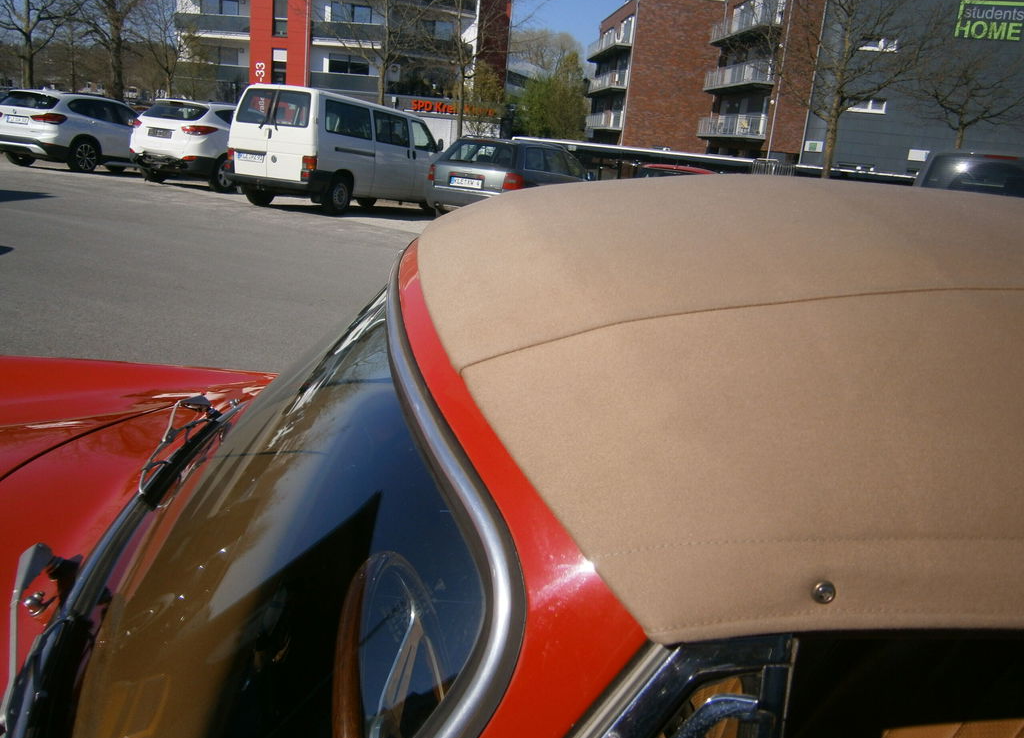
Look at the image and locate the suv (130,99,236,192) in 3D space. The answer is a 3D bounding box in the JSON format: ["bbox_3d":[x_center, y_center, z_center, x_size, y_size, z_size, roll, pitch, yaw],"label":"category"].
[{"bbox_3d":[-5.952,-4.676,16.441,1.830,1.670,4.410,11,14,17],"label":"suv"}]

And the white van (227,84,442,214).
[{"bbox_3d":[-2.899,-3.886,14.255,1.860,1.940,4.750,11,14,22],"label":"white van"}]

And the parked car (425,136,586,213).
[{"bbox_3d":[0.338,-3.417,14.329,1.810,1.480,4.800,12,15,24],"label":"parked car"}]

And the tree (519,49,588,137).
[{"bbox_3d":[2.102,-13.955,42.766,4.600,7.110,4.600,6,16,1],"label":"tree"}]

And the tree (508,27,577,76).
[{"bbox_3d":[2.623,-26.394,75.618,9.500,13.310,9.500,5,16,0],"label":"tree"}]

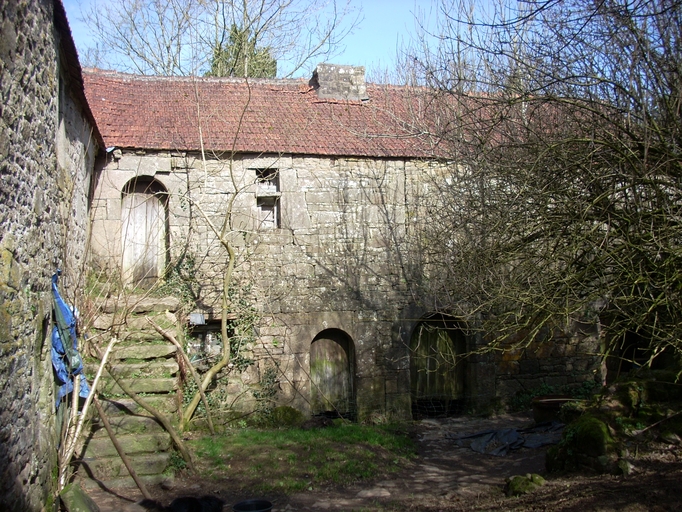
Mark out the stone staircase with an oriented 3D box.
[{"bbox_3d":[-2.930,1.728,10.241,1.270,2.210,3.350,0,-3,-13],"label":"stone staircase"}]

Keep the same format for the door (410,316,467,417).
[{"bbox_3d":[1.895,2.156,14.097,1.100,1.930,0.160,0,-3,-13],"label":"door"}]

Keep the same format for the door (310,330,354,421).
[{"bbox_3d":[-0.149,2.195,13.624,0.840,1.660,0.160,0,-3,-13],"label":"door"}]

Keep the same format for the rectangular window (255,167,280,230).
[{"bbox_3d":[-1.356,-1.068,13.547,0.460,1.100,0.200,0,-3,-13],"label":"rectangular window"}]

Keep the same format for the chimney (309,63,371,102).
[{"bbox_3d":[-0.092,-3.756,16.400,1.070,0.790,1.000,0,-3,-13],"label":"chimney"}]

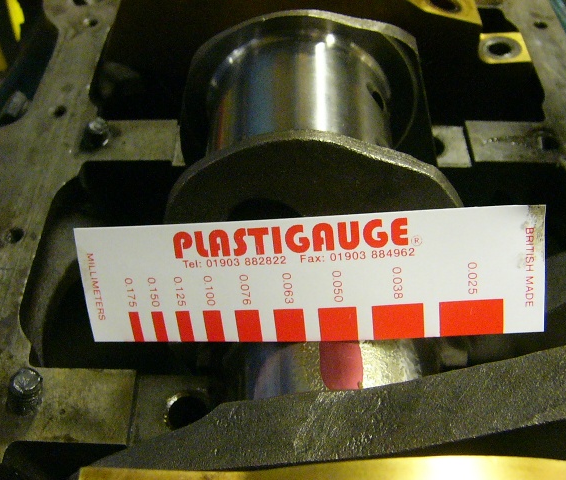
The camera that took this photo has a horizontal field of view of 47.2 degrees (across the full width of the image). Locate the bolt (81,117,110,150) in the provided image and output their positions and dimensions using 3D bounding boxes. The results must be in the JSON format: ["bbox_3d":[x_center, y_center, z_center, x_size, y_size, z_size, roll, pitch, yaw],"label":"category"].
[{"bbox_3d":[-0.076,-0.043,0.262,0.009,0.010,0.009,11,51,-13],"label":"bolt"}]

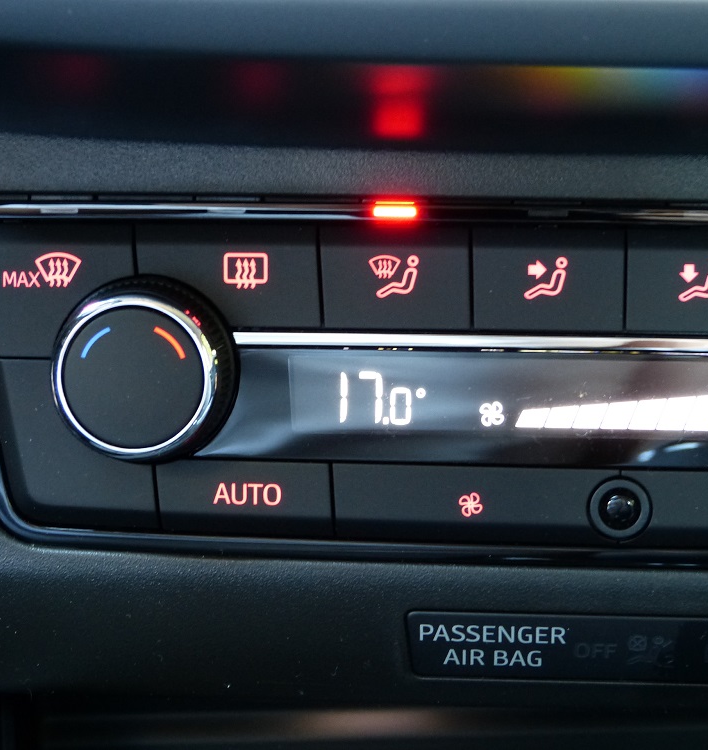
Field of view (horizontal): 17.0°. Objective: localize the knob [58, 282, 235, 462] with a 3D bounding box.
[{"bbox_3d":[-0.035,0.000,0.387,0.030,0.030,0.014,1,6,3],"label":"knob"}]

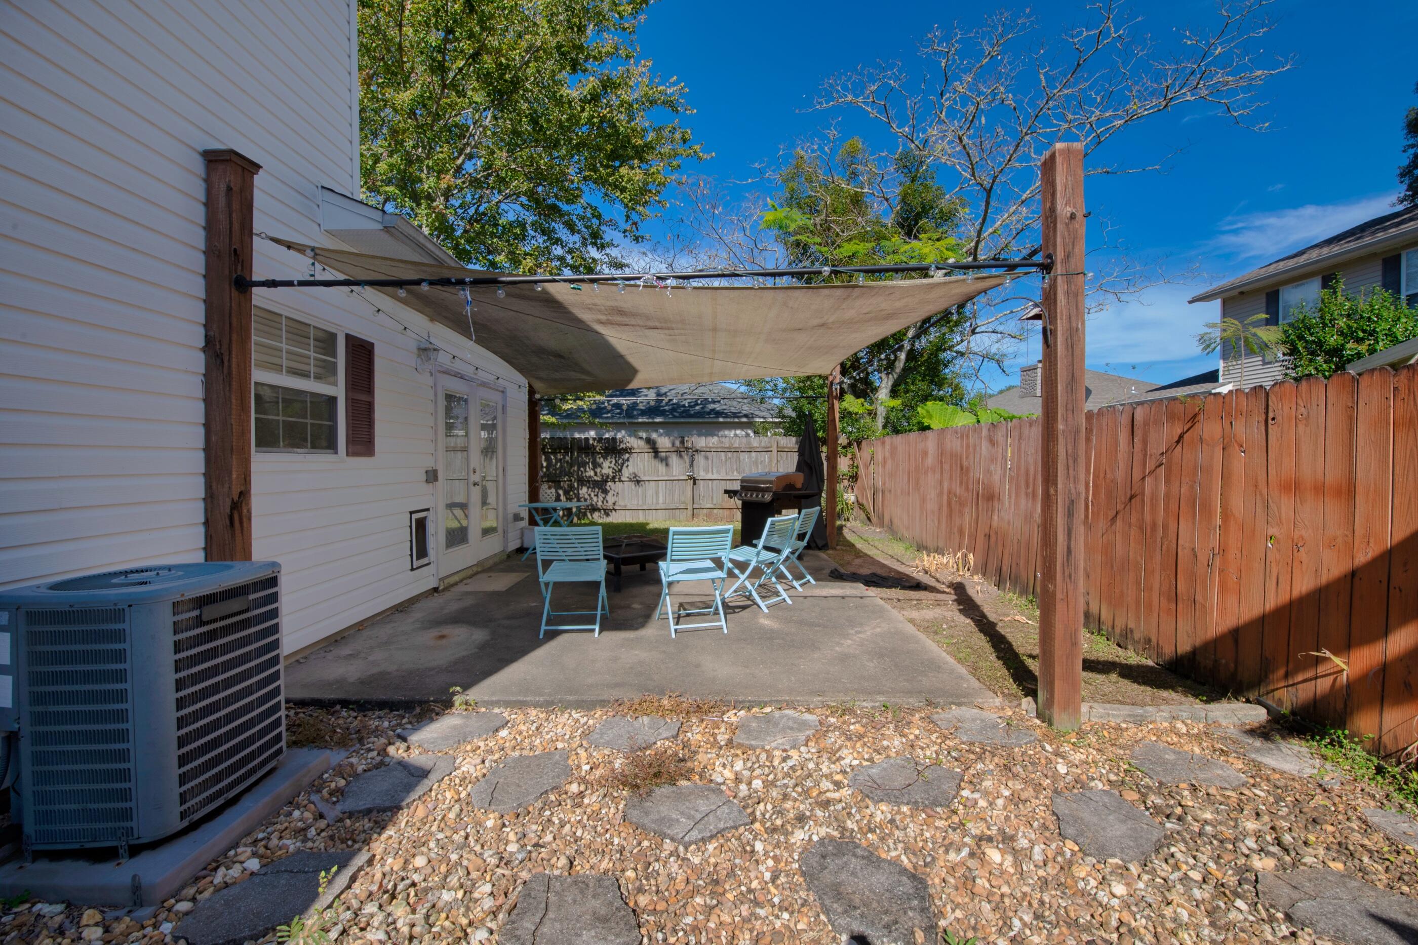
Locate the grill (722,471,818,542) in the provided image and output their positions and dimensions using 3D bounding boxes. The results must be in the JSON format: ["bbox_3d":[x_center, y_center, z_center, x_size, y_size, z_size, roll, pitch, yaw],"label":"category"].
[{"bbox_3d":[0.920,0.600,8.100,0.620,1.170,1.380,-1,1,-40],"label":"grill"}]

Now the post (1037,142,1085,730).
[{"bbox_3d":[1.833,-0.178,2.860,0.138,2.980,0.138,0,1,0],"label":"post"}]

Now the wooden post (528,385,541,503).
[{"bbox_3d":[-2.620,-0.260,8.270,0.140,2.920,0.140,0,1,0],"label":"wooden post"}]

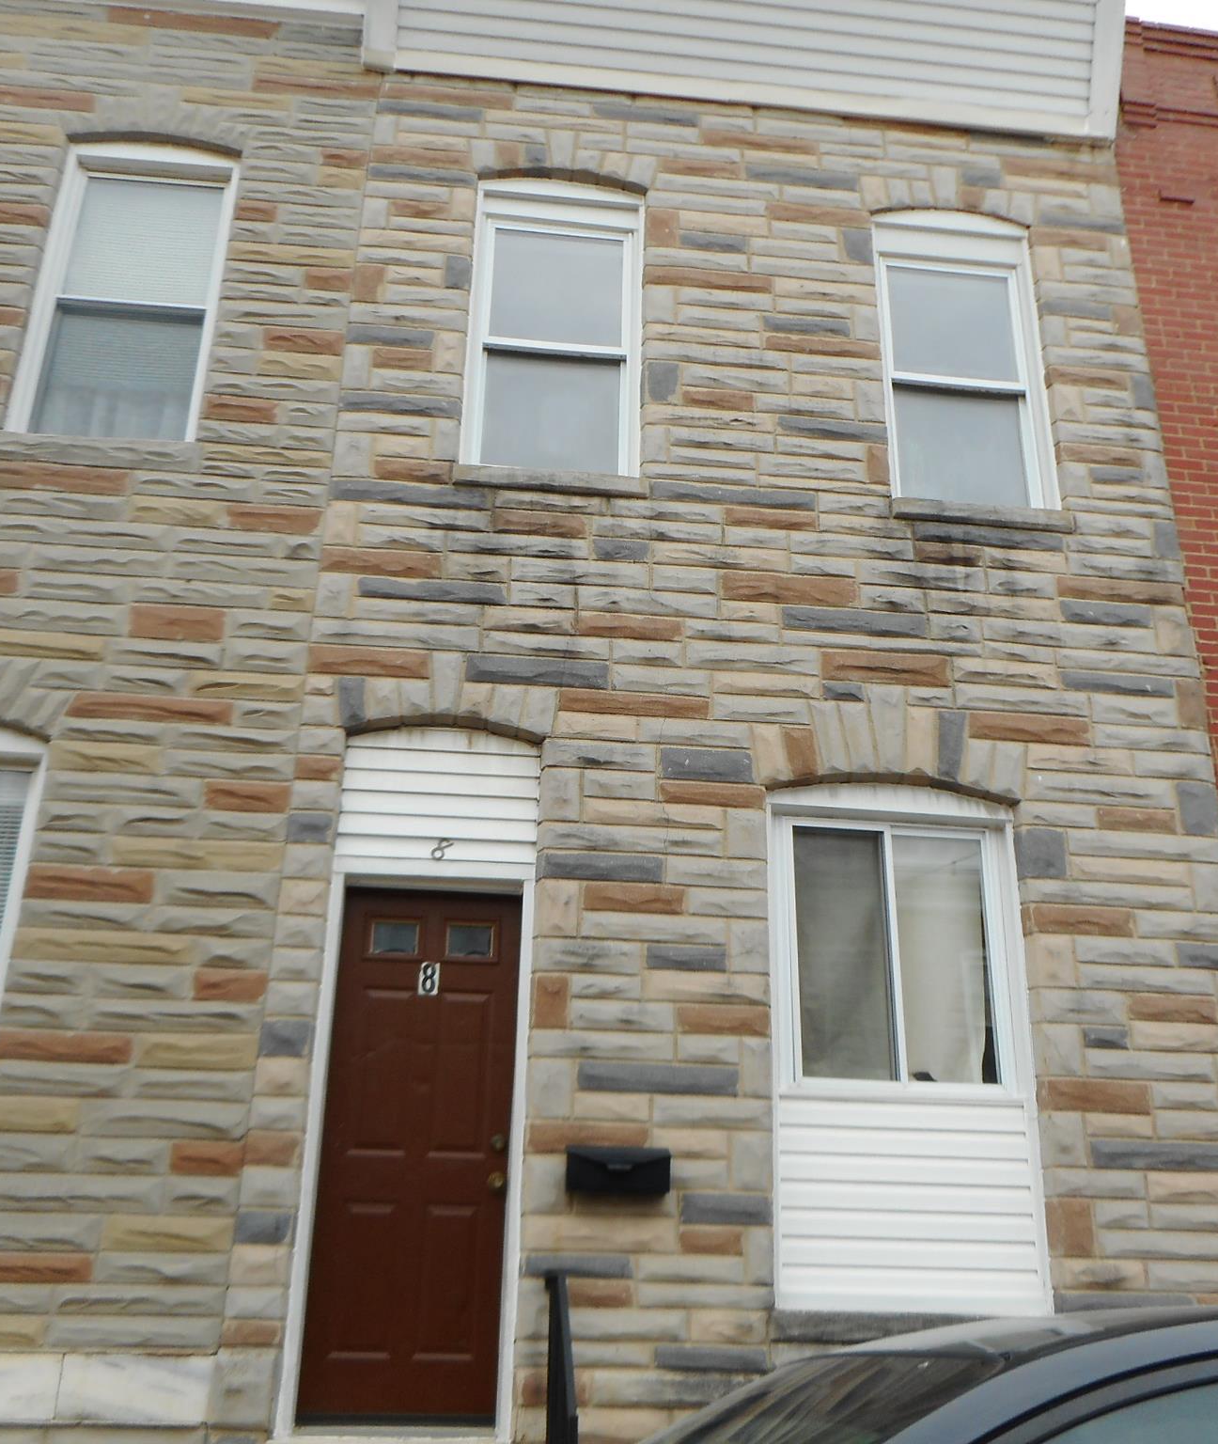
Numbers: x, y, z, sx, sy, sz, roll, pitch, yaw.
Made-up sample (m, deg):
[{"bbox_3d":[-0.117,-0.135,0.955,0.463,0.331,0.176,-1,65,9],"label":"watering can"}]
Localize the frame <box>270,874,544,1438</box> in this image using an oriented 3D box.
[{"bbox_3d":[-0.757,1.644,5.485,0.852,2.121,0.150,3,-22,-5],"label":"frame"}]

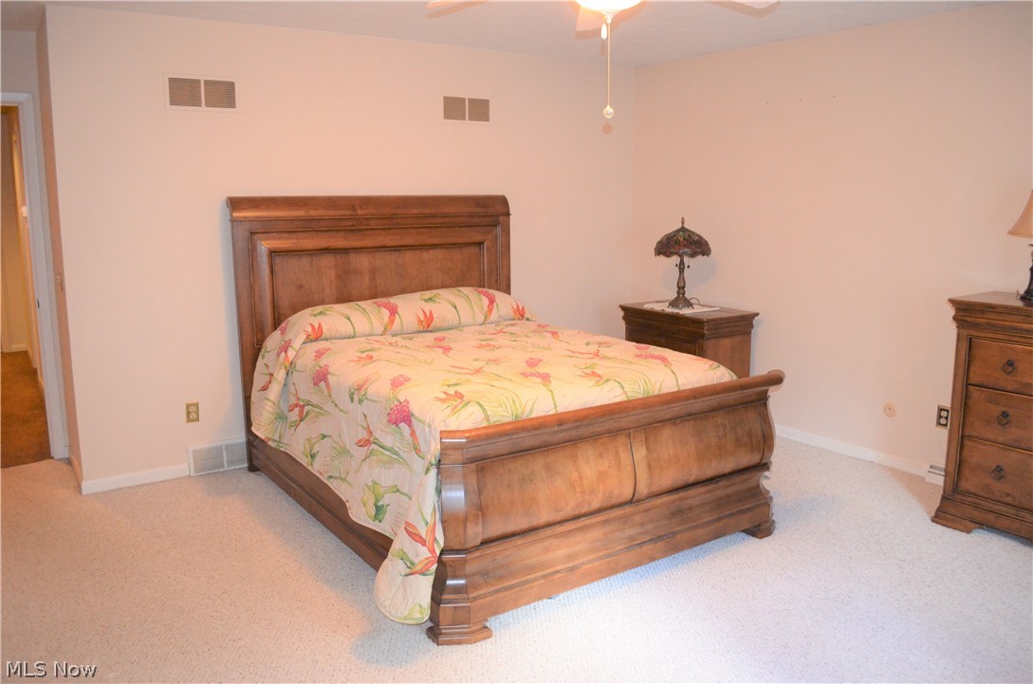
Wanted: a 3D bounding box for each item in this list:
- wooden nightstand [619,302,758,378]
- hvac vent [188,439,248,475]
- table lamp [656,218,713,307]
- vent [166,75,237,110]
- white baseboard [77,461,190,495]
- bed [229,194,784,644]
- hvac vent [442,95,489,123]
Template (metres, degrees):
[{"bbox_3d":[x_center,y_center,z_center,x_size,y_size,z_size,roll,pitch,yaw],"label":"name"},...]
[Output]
[{"bbox_3d":[1.126,0.174,5.131,0.491,0.760,0.834,-6,11,-31],"label":"wooden nightstand"},{"bbox_3d":[-1.617,0.635,4.301,0.370,0.155,0.026,-7,12,-34],"label":"hvac vent"},{"bbox_3d":[1.106,-0.523,5.150,0.386,0.608,0.386,0,10,0],"label":"table lamp"},{"bbox_3d":[-1.611,-1.280,3.989,0.366,0.172,0.018,-7,12,-34],"label":"vent"},{"bbox_3d":[-1.987,0.716,4.057,0.517,0.082,0.016,-7,12,-34],"label":"white baseboard"},{"bbox_3d":[-0.151,0.041,3.778,1.738,1.490,2.284,-7,12,-34],"label":"bed"},{"bbox_3d":[-0.306,-1.469,4.885,0.363,0.166,0.018,-7,12,-34],"label":"hvac vent"}]

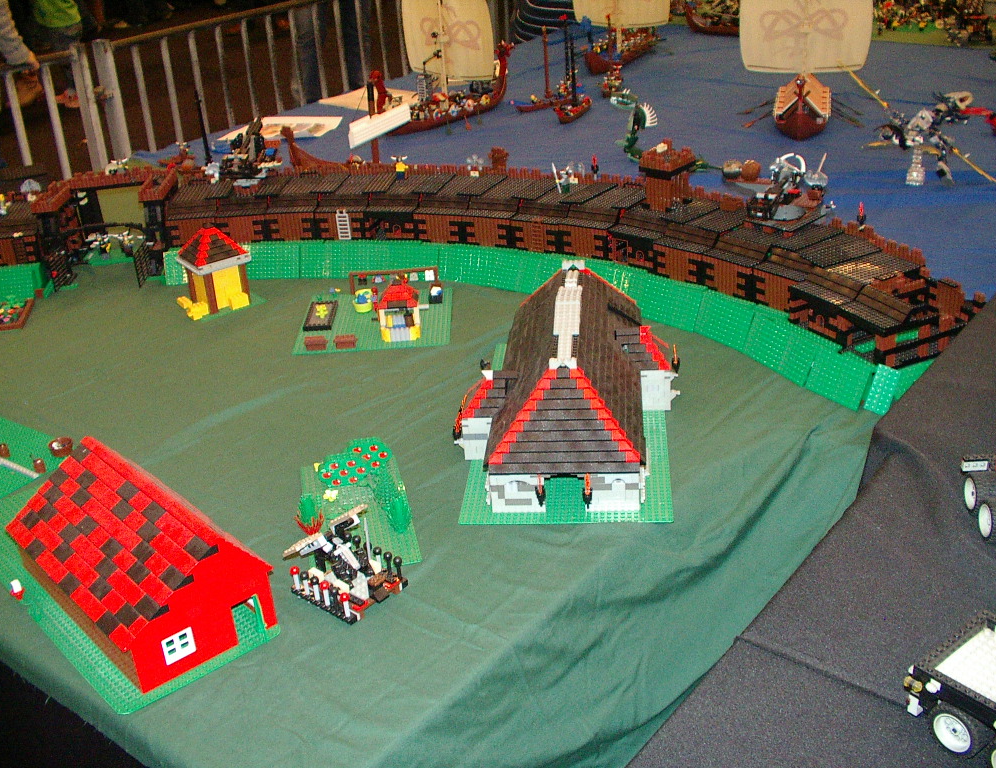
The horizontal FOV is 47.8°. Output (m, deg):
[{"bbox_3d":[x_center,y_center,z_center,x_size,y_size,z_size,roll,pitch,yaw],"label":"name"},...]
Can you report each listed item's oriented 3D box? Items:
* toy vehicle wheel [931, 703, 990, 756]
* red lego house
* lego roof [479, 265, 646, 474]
[{"bbox_3d":[0.344,0.253,0.834,0.026,0.043,0.043,-21,31,-31],"label":"toy vehicle wheel"},{"bbox_3d":[-0.407,0.178,1.244,0.176,0.131,0.316,-25,33,-36],"label":"red lego house"},{"bbox_3d":[0.098,-0.051,1.509,0.192,0.099,0.502,-1,27,6],"label":"lego roof"}]

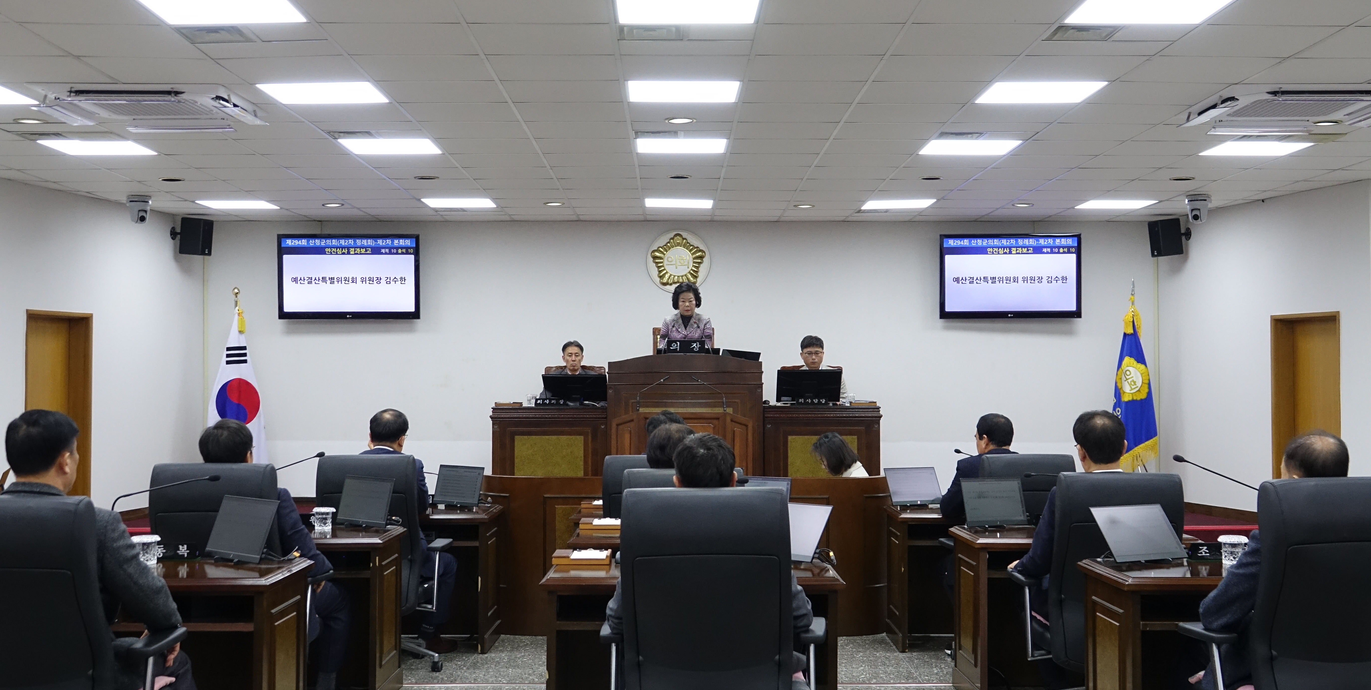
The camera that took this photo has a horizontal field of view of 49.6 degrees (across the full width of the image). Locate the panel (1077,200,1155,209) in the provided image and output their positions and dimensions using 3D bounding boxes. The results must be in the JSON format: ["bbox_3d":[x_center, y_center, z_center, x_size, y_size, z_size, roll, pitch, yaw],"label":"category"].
[{"bbox_3d":[3.611,-1.206,12.439,0.580,0.060,0.580,0,-1,-1],"label":"panel"}]

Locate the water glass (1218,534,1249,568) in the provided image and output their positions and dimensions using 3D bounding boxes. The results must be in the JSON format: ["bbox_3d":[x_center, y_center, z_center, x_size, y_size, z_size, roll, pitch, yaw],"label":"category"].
[{"bbox_3d":[1.962,0.727,5.319,0.105,0.107,0.105,0,-1,-1],"label":"water glass"}]

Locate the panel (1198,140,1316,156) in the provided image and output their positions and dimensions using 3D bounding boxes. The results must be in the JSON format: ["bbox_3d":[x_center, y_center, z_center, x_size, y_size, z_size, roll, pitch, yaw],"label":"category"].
[{"bbox_3d":[3.616,-1.265,9.389,0.580,0.060,0.580,0,-1,-1],"label":"panel"}]

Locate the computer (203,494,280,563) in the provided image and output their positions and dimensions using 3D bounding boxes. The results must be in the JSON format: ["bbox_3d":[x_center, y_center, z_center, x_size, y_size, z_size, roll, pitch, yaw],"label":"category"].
[{"bbox_3d":[-1.598,0.670,5.397,0.360,0.226,0.130,-1,-2,43],"label":"computer"}]

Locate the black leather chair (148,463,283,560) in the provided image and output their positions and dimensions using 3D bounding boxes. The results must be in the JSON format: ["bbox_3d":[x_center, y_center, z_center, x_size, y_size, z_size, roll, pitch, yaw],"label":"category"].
[{"bbox_3d":[-1.838,1.032,6.006,0.690,1.108,0.680,0,-2,2],"label":"black leather chair"}]

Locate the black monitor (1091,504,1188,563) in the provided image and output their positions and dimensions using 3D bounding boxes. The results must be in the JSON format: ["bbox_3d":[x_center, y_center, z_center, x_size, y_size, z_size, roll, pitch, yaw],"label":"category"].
[{"bbox_3d":[1.817,0.760,5.963,0.360,0.215,0.150,1,-1,-27],"label":"black monitor"}]

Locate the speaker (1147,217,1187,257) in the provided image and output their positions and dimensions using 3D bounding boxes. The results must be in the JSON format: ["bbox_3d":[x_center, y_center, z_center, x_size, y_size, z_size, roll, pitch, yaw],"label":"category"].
[{"bbox_3d":[4.237,-0.948,13.144,0.220,0.310,0.250,-6,0,-13],"label":"speaker"}]

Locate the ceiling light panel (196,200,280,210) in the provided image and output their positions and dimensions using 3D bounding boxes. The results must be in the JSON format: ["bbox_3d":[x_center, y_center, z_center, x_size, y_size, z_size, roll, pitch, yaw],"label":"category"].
[{"bbox_3d":[-3.685,-1.179,12.265,0.575,0.060,0.575,0,-1,-1],"label":"ceiling light panel"}]

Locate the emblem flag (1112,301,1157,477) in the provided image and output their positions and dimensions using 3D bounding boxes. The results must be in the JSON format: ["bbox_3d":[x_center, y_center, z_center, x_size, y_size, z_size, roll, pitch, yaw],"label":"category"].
[{"bbox_3d":[3.999,0.348,13.233,0.400,1.570,0.300,0,-1,-1],"label":"emblem flag"}]

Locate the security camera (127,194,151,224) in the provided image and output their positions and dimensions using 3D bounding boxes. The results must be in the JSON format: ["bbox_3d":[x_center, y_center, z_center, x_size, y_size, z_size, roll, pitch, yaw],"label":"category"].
[{"bbox_3d":[-4.345,-1.069,11.823,0.190,0.235,0.190,1,-2,-32],"label":"security camera"}]

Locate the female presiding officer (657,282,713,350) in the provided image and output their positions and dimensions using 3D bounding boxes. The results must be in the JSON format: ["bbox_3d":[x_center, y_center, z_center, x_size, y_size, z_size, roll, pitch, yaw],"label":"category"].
[{"bbox_3d":[-0.003,0.119,12.001,0.480,1.280,0.620,0,-1,-1],"label":"female presiding officer"}]

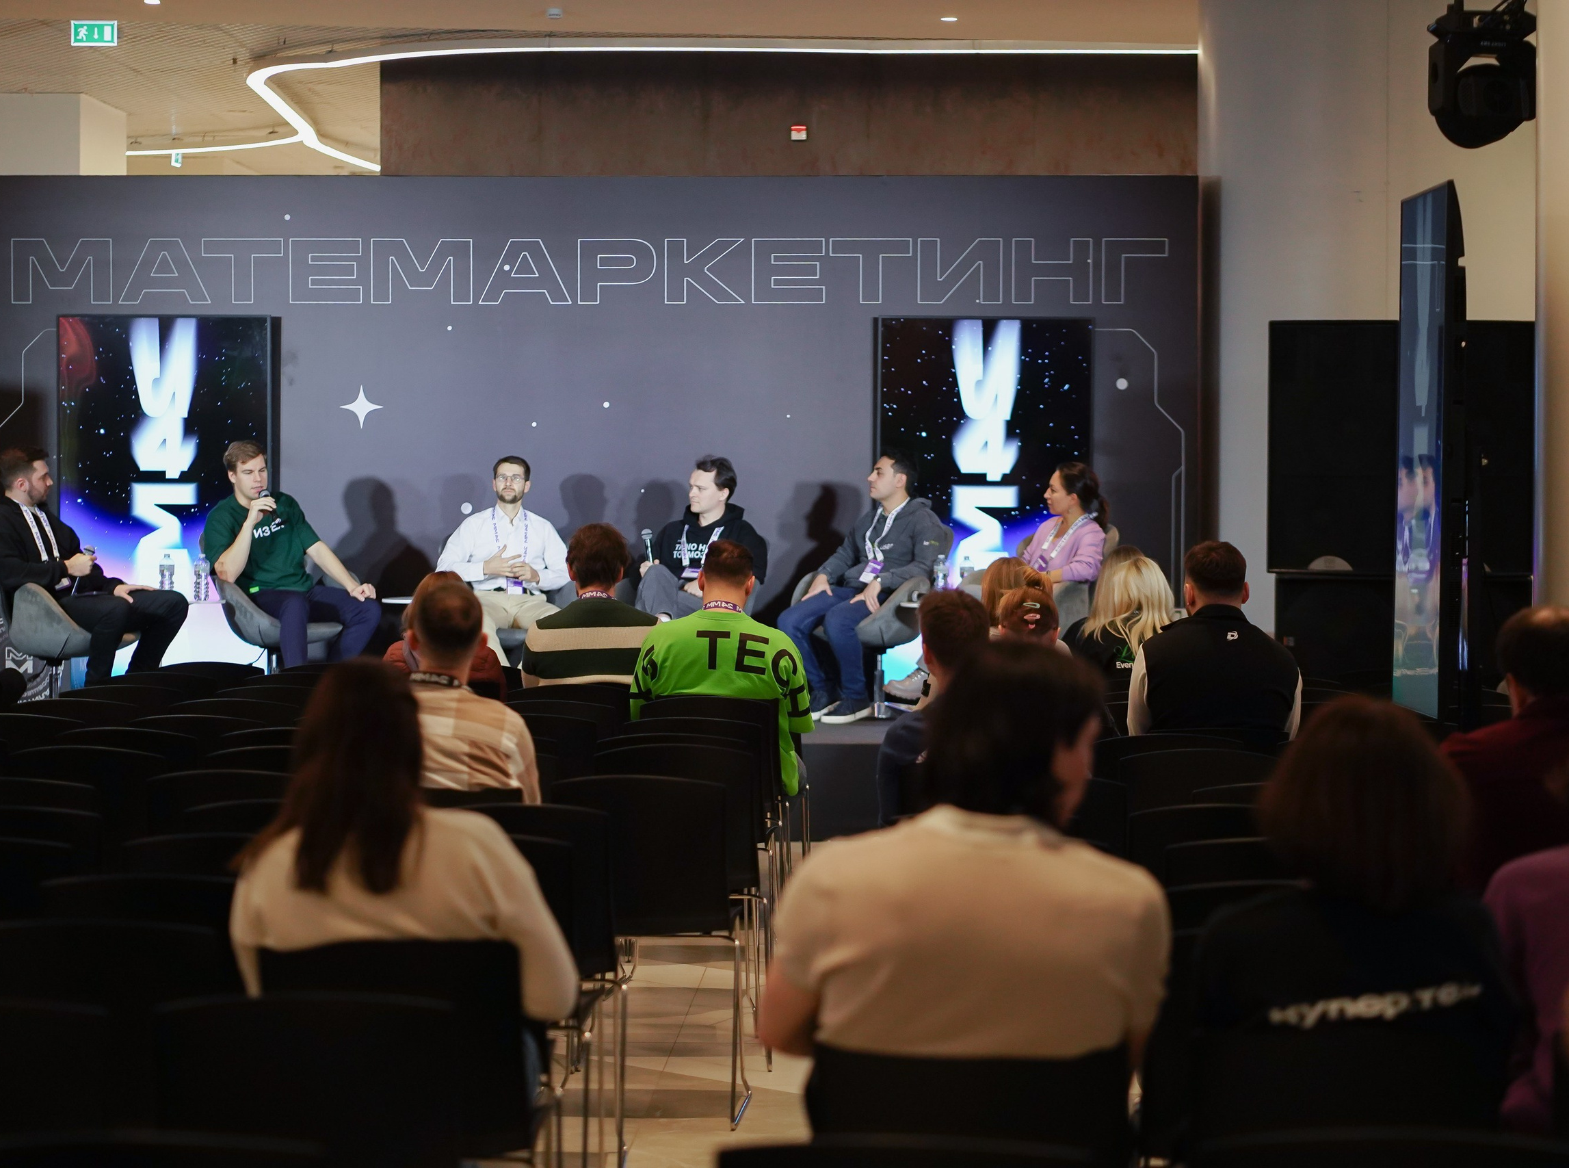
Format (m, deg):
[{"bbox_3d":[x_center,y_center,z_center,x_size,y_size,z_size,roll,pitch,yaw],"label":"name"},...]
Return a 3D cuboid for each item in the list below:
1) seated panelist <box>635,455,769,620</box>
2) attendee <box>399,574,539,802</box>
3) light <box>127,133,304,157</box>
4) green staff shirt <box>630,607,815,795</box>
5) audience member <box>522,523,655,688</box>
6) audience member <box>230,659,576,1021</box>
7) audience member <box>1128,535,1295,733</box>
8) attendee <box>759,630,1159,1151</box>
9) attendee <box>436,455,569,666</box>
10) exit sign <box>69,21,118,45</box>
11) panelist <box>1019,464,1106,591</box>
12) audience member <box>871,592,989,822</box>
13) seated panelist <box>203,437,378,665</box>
[{"bbox_3d":[-0.392,0.008,18.957,0.640,1.200,0.850,1,2,27],"label":"seated panelist"},{"bbox_3d":[-0.769,0.611,9.619,0.520,1.280,0.780,0,1,3],"label":"attendee"},{"bbox_3d":[-4.467,-3.315,31.374,0.350,0.100,2.802,-1,2,-41],"label":"light"},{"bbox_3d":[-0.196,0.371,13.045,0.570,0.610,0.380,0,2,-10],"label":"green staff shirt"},{"bbox_3d":[-0.628,0.469,14.019,0.520,1.360,0.820,0,2,0],"label":"audience member"},{"bbox_3d":[-0.623,0.730,6.723,0.530,1.245,0.800,0,2,-6],"label":"audience member"},{"bbox_3d":[1.235,0.537,11.868,0.530,1.310,0.780,0,1,0],"label":"audience member"},{"bbox_3d":[0.241,0.712,5.500,0.540,1.290,0.780,0,1,3],"label":"attendee"},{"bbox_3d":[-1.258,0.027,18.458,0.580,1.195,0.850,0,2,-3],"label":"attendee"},{"bbox_3d":[-4.324,-3.446,25.914,0.290,0.155,0.050,0,2,0],"label":"exit sign"},{"bbox_3d":[1.038,0.008,18.957,0.950,1.200,0.560,-1,2,-33],"label":"panelist"},{"bbox_3d":[0.421,0.642,9.171,0.490,1.285,0.820,0,2,0],"label":"audience member"},{"bbox_3d":[-2.249,-0.024,18.856,0.680,1.270,0.850,-1,2,-27],"label":"seated panelist"}]

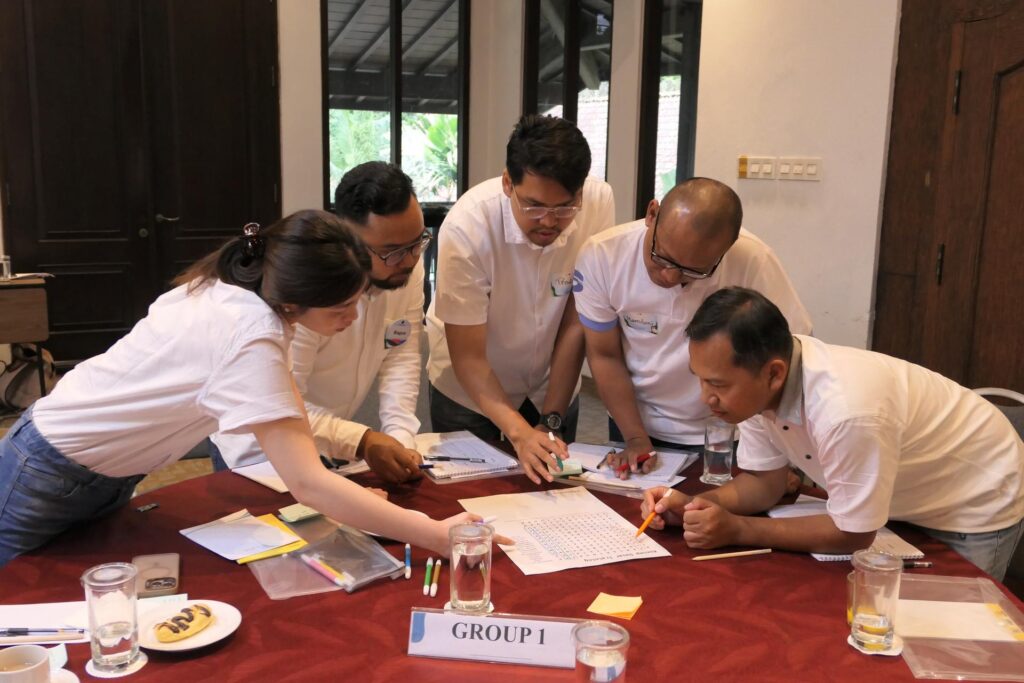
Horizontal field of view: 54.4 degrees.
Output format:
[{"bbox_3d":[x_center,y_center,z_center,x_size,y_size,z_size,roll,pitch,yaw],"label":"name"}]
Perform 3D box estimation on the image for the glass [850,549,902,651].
[{"bbox_3d":[0.569,0.404,1.554,0.076,0.137,0.076,1,11,0],"label":"glass"}]

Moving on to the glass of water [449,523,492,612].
[{"bbox_3d":[-0.068,0.371,1.644,0.075,0.136,0.075,1,10,0],"label":"glass of water"}]

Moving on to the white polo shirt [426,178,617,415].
[{"bbox_3d":[0.021,-0.116,2.500,0.480,0.660,0.320,-1,36,-12],"label":"white polo shirt"}]

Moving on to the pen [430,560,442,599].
[{"bbox_3d":[-0.133,0.416,1.750,0.011,0.011,0.155,1,10,-1],"label":"pen"}]

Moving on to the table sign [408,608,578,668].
[{"bbox_3d":[-0.004,0.439,1.491,0.297,0.068,0.055,3,11,7],"label":"table sign"}]

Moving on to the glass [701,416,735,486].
[{"bbox_3d":[0.487,0.257,2.335,0.075,0.136,0.075,1,10,0],"label":"glass"}]

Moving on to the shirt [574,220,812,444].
[{"bbox_3d":[0.443,-0.022,2.430,0.550,0.640,0.330,3,37,8],"label":"shirt"}]

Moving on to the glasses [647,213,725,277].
[{"bbox_3d":[0.387,-0.226,2.127,0.142,0.142,0.045,18,-16,20],"label":"glasses"}]

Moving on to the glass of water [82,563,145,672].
[{"bbox_3d":[-0.574,0.398,1.437,0.075,0.136,0.075,1,10,0],"label":"glass of water"}]

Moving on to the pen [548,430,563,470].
[{"bbox_3d":[0.102,0.254,2.300,0.012,0.012,0.132,-2,45,-16],"label":"pen"}]

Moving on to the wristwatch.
[{"bbox_3d":[0.105,0.206,2.550,0.064,0.046,0.055,17,-6,2],"label":"wristwatch"}]

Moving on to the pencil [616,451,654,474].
[{"bbox_3d":[0.294,0.280,2.337,0.140,0.011,0.011,-16,19,-42],"label":"pencil"}]

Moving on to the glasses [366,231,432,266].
[{"bbox_3d":[-0.269,-0.224,2.227,0.140,0.046,0.145,-23,41,-31],"label":"glasses"}]

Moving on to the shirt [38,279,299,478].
[{"bbox_3d":[-0.692,0.096,2.030,0.520,0.330,0.420,-34,6,11],"label":"shirt"}]

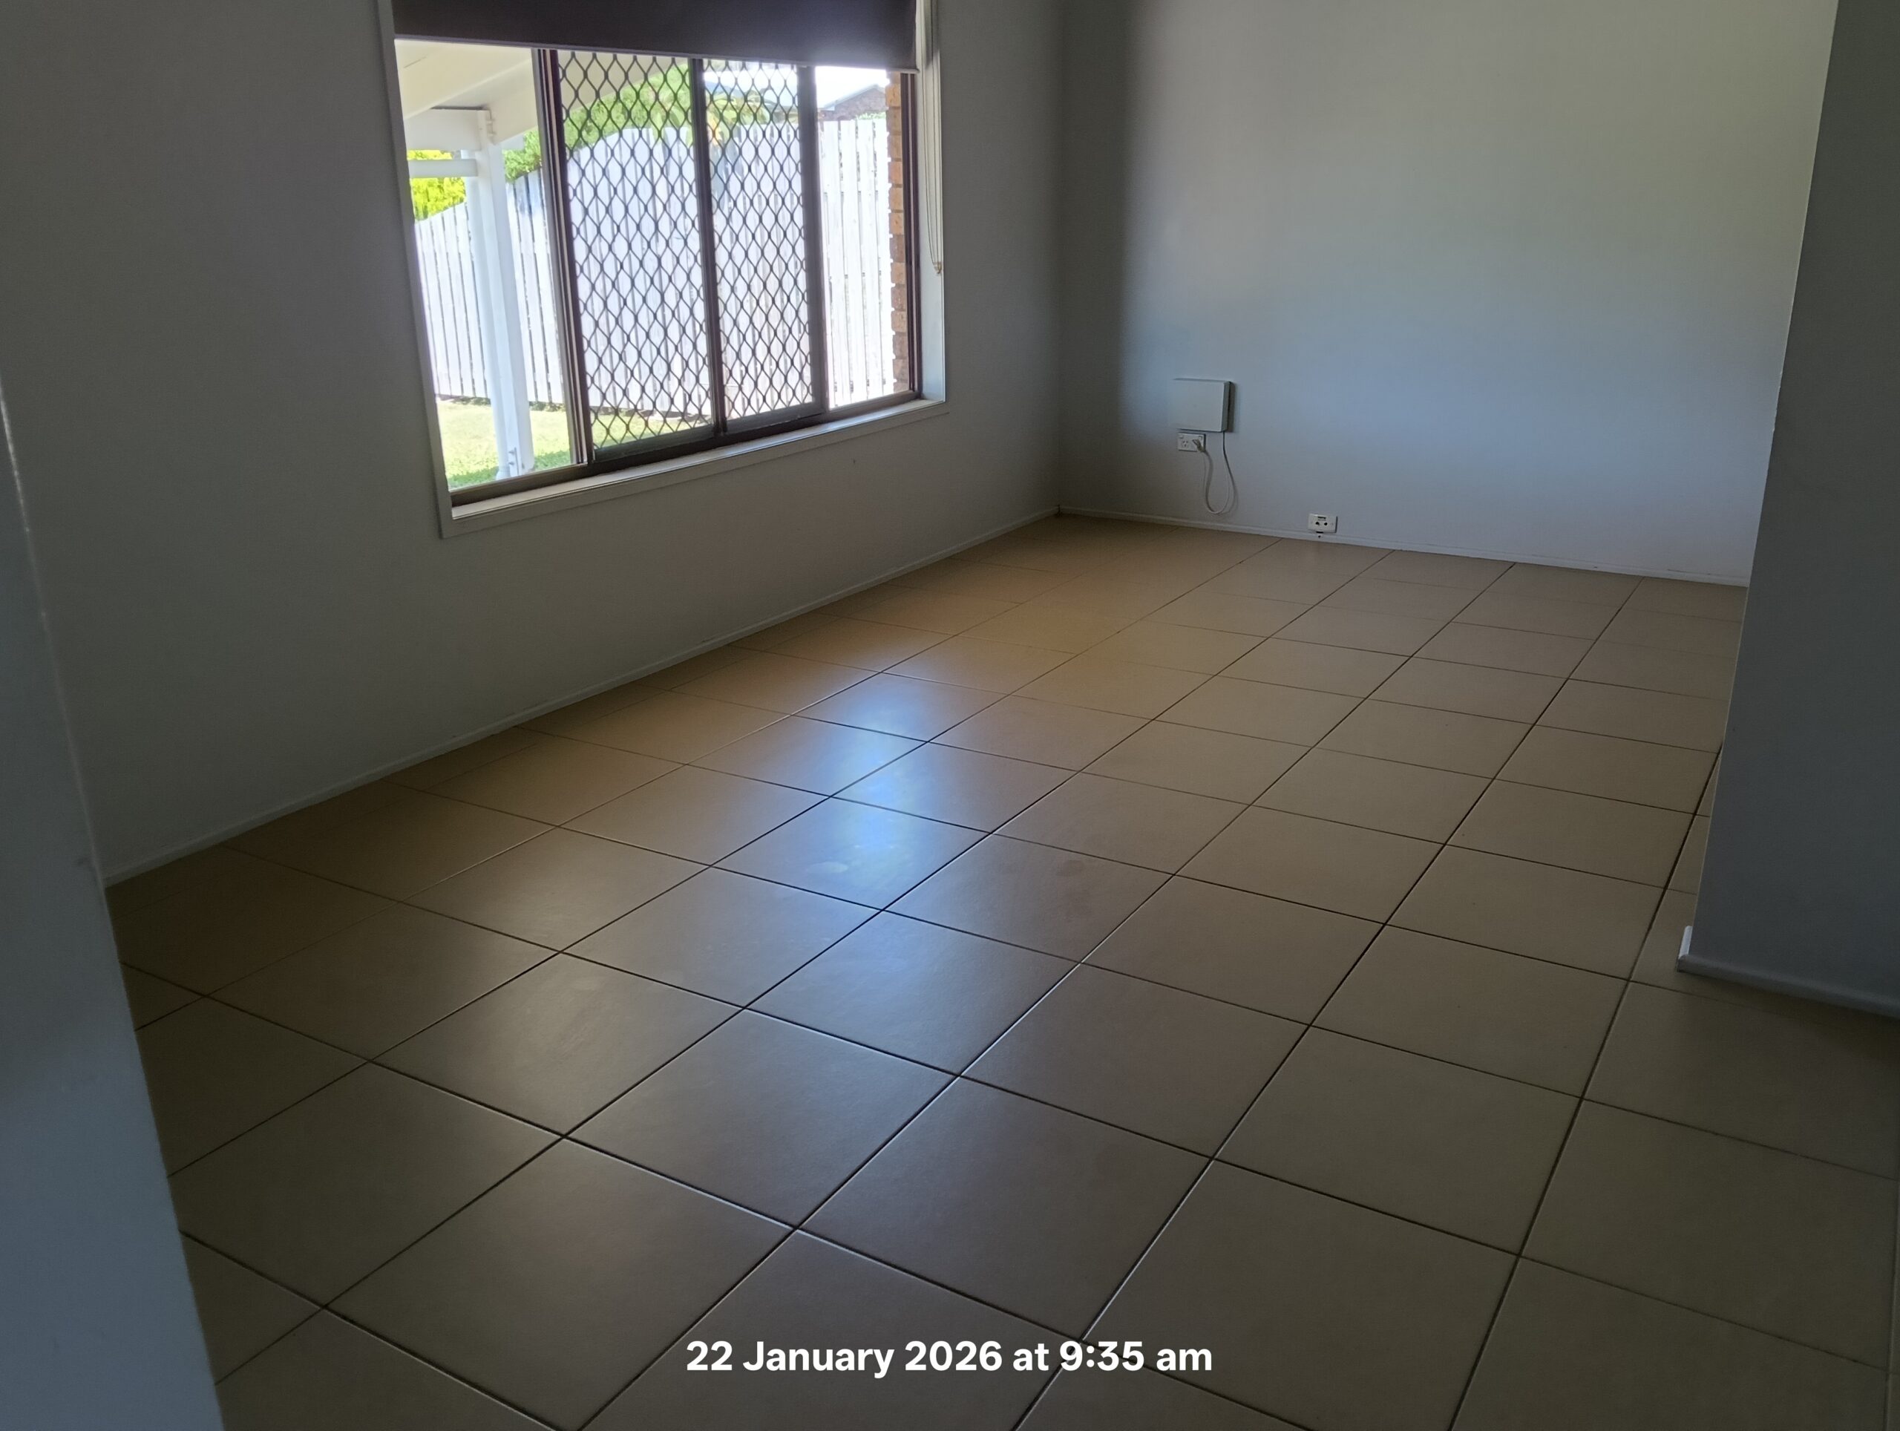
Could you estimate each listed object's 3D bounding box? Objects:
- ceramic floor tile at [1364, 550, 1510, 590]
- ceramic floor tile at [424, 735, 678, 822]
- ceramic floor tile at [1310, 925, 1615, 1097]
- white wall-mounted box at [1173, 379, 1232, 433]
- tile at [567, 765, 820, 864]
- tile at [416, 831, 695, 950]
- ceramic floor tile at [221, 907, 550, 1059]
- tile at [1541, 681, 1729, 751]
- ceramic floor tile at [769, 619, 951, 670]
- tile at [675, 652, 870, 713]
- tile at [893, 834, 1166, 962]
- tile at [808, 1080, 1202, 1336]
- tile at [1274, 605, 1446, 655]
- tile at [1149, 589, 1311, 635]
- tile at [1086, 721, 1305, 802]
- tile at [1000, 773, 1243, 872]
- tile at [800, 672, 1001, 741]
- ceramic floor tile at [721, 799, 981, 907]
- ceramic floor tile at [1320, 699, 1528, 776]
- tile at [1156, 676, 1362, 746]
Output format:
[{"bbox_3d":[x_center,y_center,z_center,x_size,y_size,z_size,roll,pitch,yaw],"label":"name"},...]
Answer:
[{"bbox_3d":[1.896,-0.558,5.794,0.453,0.010,0.453,10,22,30],"label":"ceramic floor tile"},{"bbox_3d":[-1.009,0.166,3.816,0.450,0.010,0.450,10,22,30],"label":"ceramic floor tile"},{"bbox_3d":[0.952,0.525,2.694,0.453,0.010,0.453,10,22,30],"label":"ceramic floor tile"},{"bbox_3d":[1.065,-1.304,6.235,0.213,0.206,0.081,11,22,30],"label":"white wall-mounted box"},{"bbox_3d":[-0.602,0.232,3.540,0.445,0.010,0.445,11,22,30],"label":"tile"},{"bbox_3d":[-0.833,0.364,3.171,0.445,0.010,0.445,11,22,30],"label":"tile"},{"bbox_3d":[-1.065,0.492,2.816,0.445,0.010,0.445,11,22,30],"label":"ceramic floor tile"},{"bbox_3d":[1.979,-0.002,4.268,0.459,0.010,0.459,10,22,30],"label":"tile"},{"bbox_3d":[-0.311,-0.245,5.111,0.459,0.010,0.459,10,22,30],"label":"ceramic floor tile"},{"bbox_3d":[-0.528,-0.099,4.502,0.446,0.010,0.446,10,22,29],"label":"tile"},{"bbox_3d":[0.173,0.381,3.127,0.450,0.010,0.450,10,22,30],"label":"tile"},{"bbox_3d":[0.089,0.699,2.162,0.445,0.010,0.445,11,22,30],"label":"tile"},{"bbox_3d":[1.424,-0.294,5.145,0.459,0.010,0.459,10,22,30],"label":"tile"},{"bbox_3d":[1.015,-0.371,5.394,0.459,0.010,0.459,10,22,30],"label":"tile"},{"bbox_3d":[0.656,0.121,3.886,0.453,0.010,0.453,10,22,30],"label":"tile"},{"bbox_3d":[0.415,0.253,3.515,0.453,0.010,0.453,10,22,30],"label":"tile"},{"bbox_3d":[-0.134,-0.030,4.265,0.445,0.010,0.445,11,22,30],"label":"tile"},{"bbox_3d":[-0.218,0.312,3.377,0.453,0.010,0.453,10,22,30],"label":"ceramic floor tile"},{"bbox_3d":[1.263,0.054,3.951,0.445,0.010,0.445,11,22,30],"label":"ceramic floor tile"},{"bbox_3d":[0.876,-0.014,4.194,0.446,0.010,0.446,11,22,30],"label":"tile"}]

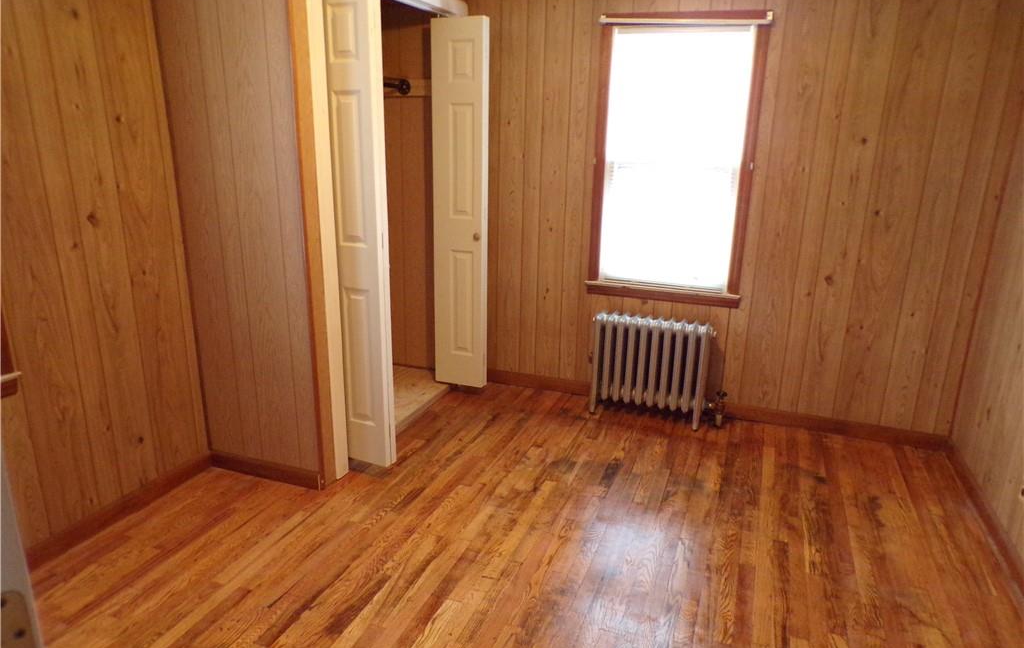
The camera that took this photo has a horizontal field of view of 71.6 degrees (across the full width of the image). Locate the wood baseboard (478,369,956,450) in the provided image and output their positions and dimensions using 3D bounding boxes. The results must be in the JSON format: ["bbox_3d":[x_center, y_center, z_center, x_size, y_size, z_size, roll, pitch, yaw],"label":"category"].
[{"bbox_3d":[0.961,0.447,3.960,2.606,0.080,0.016,7,17,19],"label":"wood baseboard"}]

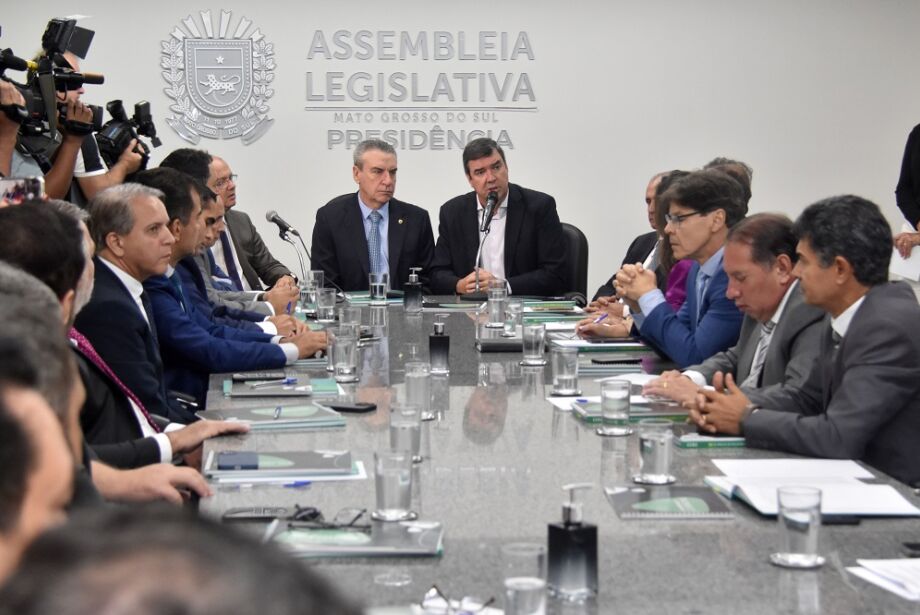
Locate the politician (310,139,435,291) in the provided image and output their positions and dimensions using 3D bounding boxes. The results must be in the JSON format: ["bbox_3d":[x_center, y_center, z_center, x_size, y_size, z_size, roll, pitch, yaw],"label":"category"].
[{"bbox_3d":[-0.344,0.026,7.442,0.540,1.340,0.750,0,6,-4],"label":"politician"}]

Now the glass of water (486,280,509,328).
[{"bbox_3d":[0.122,-0.004,6.229,0.076,0.128,0.076,-1,6,-6],"label":"glass of water"}]

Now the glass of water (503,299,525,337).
[{"bbox_3d":[0.177,0.035,6.318,0.079,0.119,0.079,0,6,0],"label":"glass of water"}]

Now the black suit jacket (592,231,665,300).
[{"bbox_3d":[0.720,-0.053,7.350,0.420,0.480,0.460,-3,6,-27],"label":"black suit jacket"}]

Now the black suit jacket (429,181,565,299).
[{"bbox_3d":[0.147,-0.130,7.456,0.550,0.680,0.450,0,6,1],"label":"black suit jacket"}]

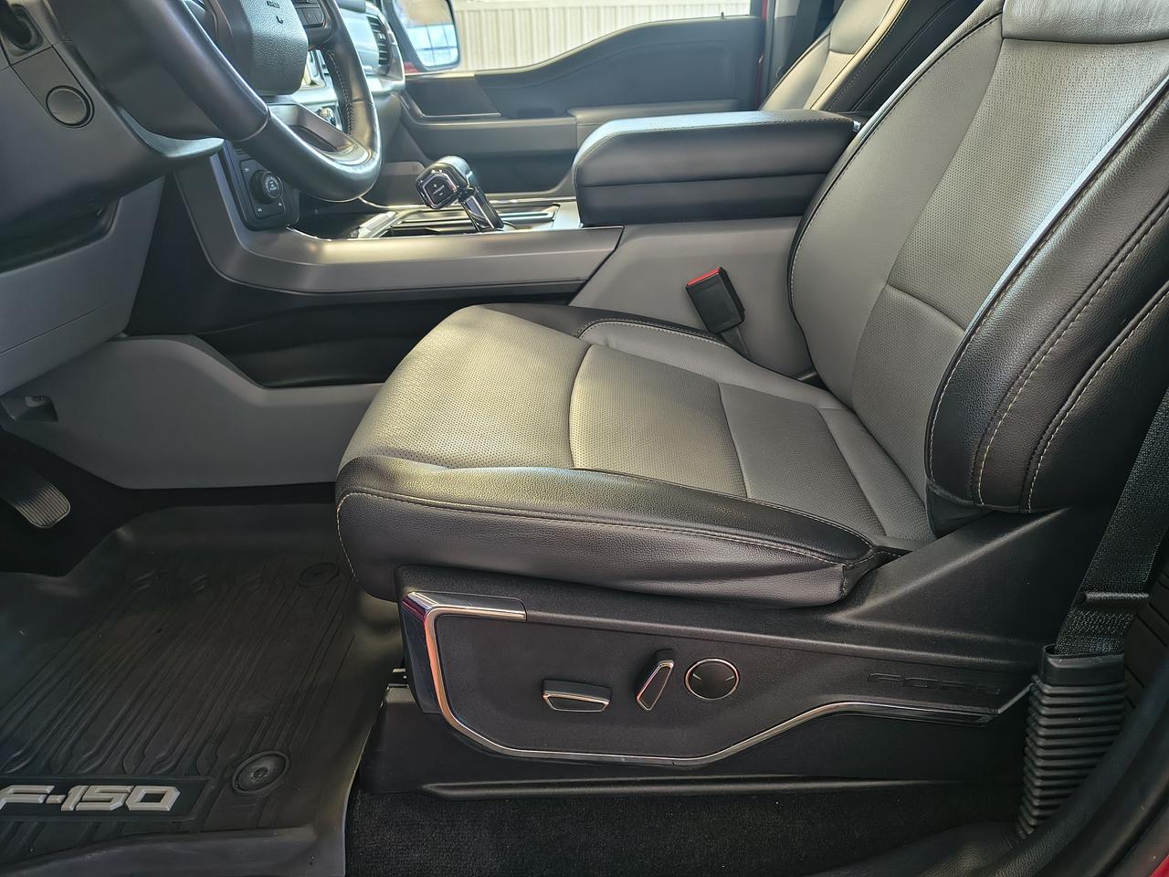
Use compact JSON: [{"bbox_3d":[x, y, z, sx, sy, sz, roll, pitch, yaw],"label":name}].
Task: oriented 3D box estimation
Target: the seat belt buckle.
[{"bbox_3d":[0.159,-0.166,0.981,0.046,0.068,0.025,-20,17,34],"label":"seat belt buckle"}]

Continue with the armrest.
[{"bbox_3d":[0.159,-0.377,1.101,0.340,0.115,0.290,-2,25,1],"label":"armrest"}]

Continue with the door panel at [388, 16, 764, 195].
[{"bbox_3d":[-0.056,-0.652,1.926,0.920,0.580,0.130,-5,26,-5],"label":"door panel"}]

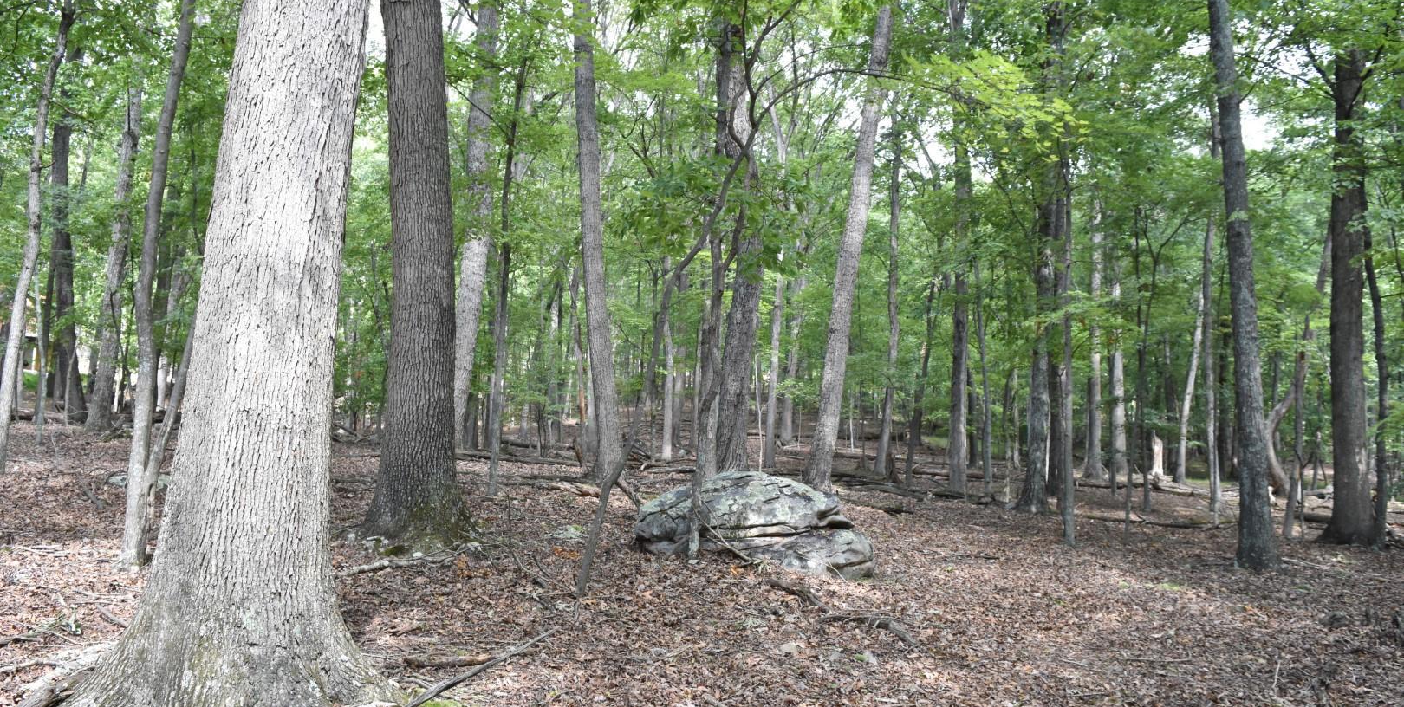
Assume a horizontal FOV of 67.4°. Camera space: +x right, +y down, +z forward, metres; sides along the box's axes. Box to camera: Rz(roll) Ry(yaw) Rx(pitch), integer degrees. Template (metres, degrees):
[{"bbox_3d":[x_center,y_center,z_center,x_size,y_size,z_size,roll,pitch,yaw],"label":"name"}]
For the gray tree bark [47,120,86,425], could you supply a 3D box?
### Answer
[{"bbox_3d":[-16.545,-2.178,27.500,0.680,8.025,0.680,1,-4,-6],"label":"gray tree bark"}]

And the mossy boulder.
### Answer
[{"bbox_3d":[0.492,1.523,9.550,2.050,0.950,1.300,0,-4,15],"label":"mossy boulder"}]

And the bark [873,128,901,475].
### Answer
[{"bbox_3d":[4.046,-1.199,22.775,0.328,7.770,0.328,2,-3,10],"label":"bark"}]

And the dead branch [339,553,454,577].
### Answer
[{"bbox_3d":[-2.414,1.667,8.409,0.180,0.110,1.176,1,-2,34],"label":"dead branch"}]

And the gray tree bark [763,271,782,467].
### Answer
[{"bbox_3d":[1.732,0.399,25.189,0.286,4.692,0.286,2,-3,4],"label":"gray tree bark"}]

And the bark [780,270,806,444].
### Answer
[{"bbox_3d":[2.771,0.163,32.239,0.433,5.246,0.433,4,-3,5],"label":"bark"}]

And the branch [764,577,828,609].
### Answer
[{"bbox_3d":[0.699,1.791,7.965,0.150,0.100,0.954,3,-2,-23],"label":"branch"}]

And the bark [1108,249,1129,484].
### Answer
[{"bbox_3d":[9.575,0.305,24.219,0.375,5.260,0.375,-1,-3,22],"label":"bark"}]

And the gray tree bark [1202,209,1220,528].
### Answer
[{"bbox_3d":[8.319,0.199,17.173,0.212,5.001,0.212,-1,-3,26],"label":"gray tree bark"}]

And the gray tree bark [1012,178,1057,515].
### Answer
[{"bbox_3d":[5.686,-0.143,17.748,0.456,5.574,0.456,3,-3,18],"label":"gray tree bark"}]

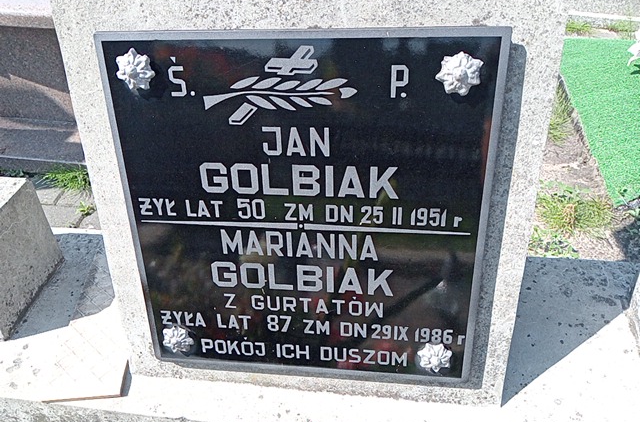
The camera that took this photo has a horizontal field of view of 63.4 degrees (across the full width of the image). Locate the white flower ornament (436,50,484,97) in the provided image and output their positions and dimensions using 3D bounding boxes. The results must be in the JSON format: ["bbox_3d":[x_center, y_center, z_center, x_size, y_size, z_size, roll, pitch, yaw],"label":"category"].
[{"bbox_3d":[0.155,-0.153,0.577,0.049,0.049,0.019,2,25,7],"label":"white flower ornament"}]

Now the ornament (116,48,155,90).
[{"bbox_3d":[-0.221,-0.170,0.620,0.049,0.049,0.019,2,25,7],"label":"ornament"}]

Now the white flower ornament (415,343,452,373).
[{"bbox_3d":[0.165,0.211,0.744,0.049,0.049,0.019,2,25,7],"label":"white flower ornament"}]

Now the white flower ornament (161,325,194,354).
[{"bbox_3d":[-0.215,0.194,0.787,0.049,0.049,0.019,2,25,7],"label":"white flower ornament"}]

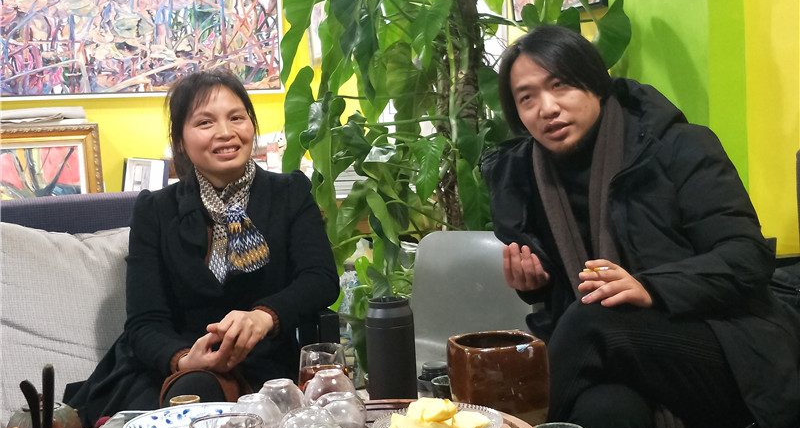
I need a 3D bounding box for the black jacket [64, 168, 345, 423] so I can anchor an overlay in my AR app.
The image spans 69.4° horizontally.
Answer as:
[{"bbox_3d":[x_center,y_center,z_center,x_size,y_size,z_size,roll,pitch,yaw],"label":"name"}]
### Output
[{"bbox_3d":[-0.415,0.185,1.260,0.550,0.580,0.400,-2,-1,-10],"label":"black jacket"}]

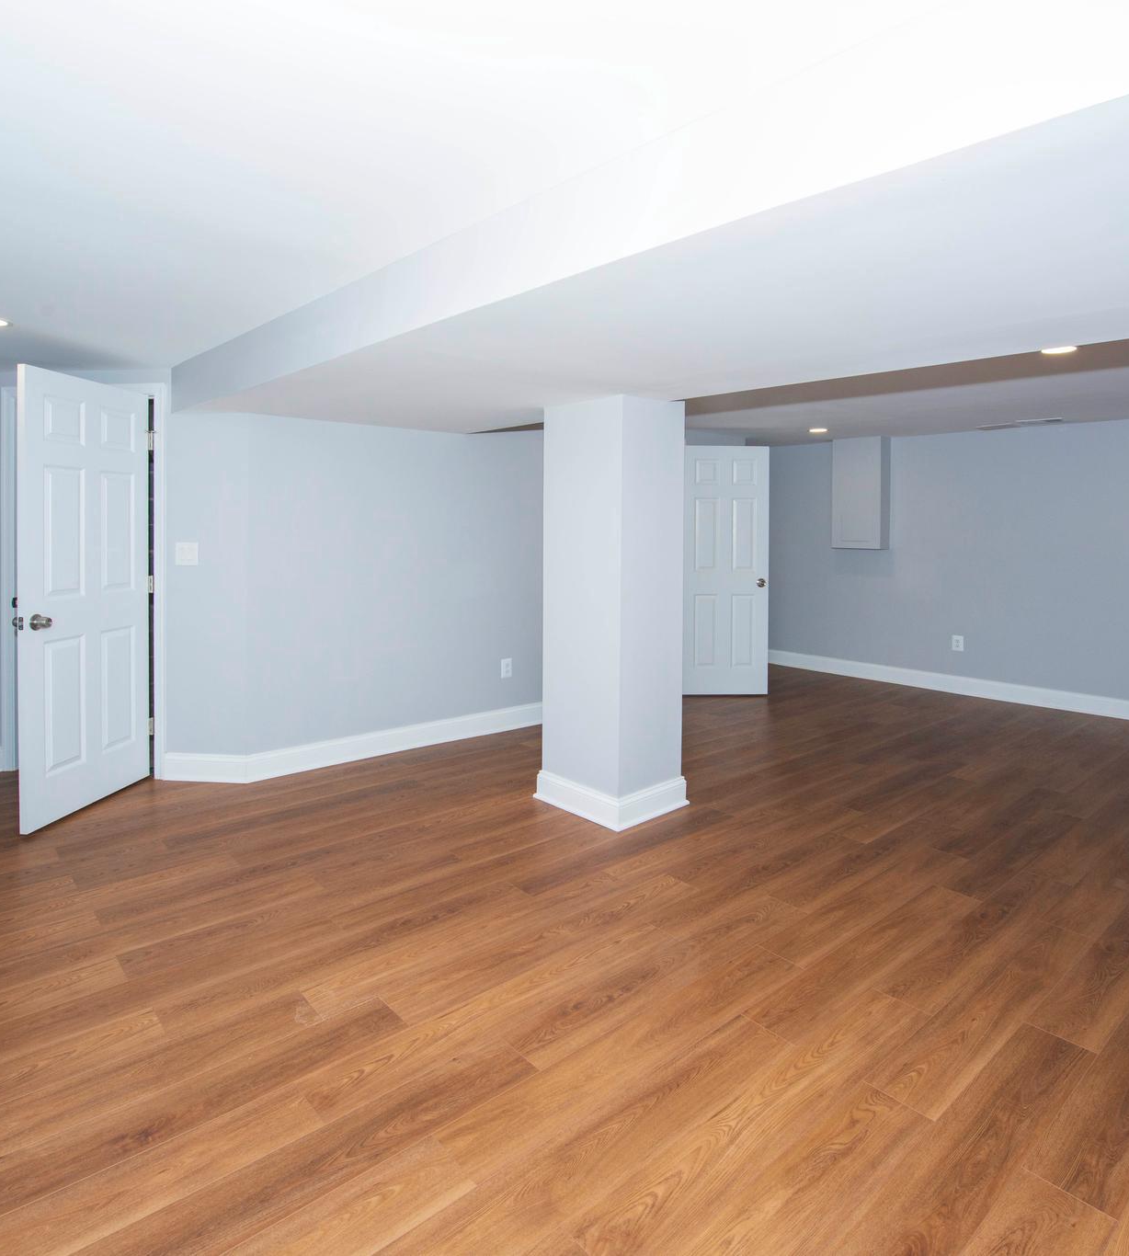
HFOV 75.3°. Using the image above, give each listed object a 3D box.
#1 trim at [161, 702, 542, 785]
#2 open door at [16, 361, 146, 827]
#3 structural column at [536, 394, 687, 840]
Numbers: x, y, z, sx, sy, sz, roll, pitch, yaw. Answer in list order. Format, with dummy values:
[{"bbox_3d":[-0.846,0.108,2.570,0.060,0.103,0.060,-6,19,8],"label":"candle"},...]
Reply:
[{"bbox_3d":[-1.100,0.640,4.380,2.250,0.150,0.280,-3,6,-35],"label":"trim"},{"bbox_3d":[-2.285,-0.125,3.530,0.045,2.030,0.770,1,5,10],"label":"open door"},{"bbox_3d":[0.226,-0.110,3.550,0.530,1.930,0.530,4,6,45],"label":"structural column"}]

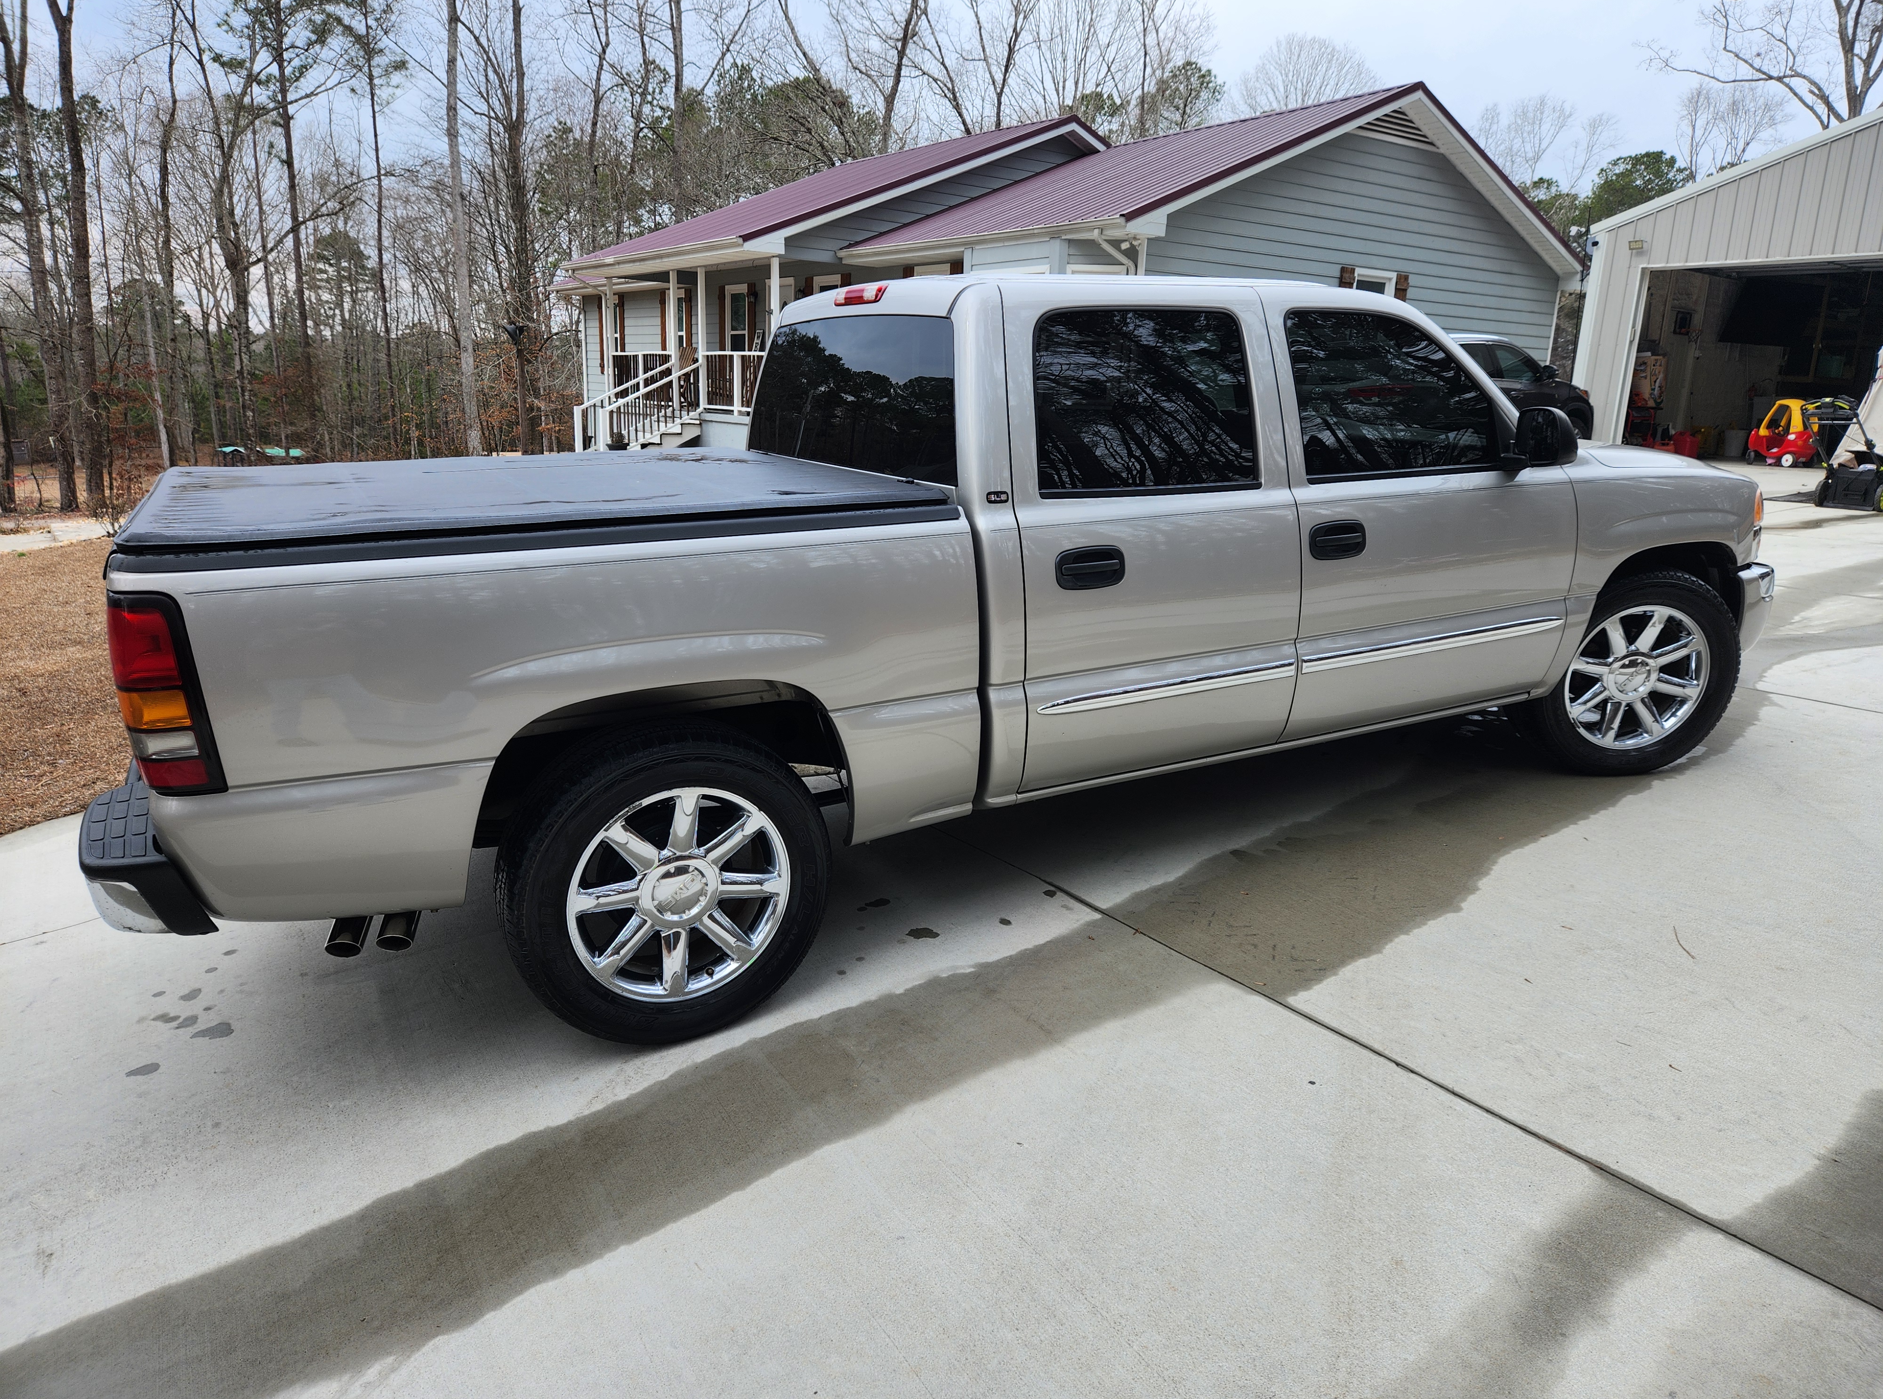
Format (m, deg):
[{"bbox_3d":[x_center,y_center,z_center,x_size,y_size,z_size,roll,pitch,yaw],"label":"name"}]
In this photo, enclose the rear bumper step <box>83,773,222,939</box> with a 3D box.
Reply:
[{"bbox_3d":[-1.695,0.312,2.701,0.220,0.230,0.580,-8,19,-27],"label":"rear bumper step"}]

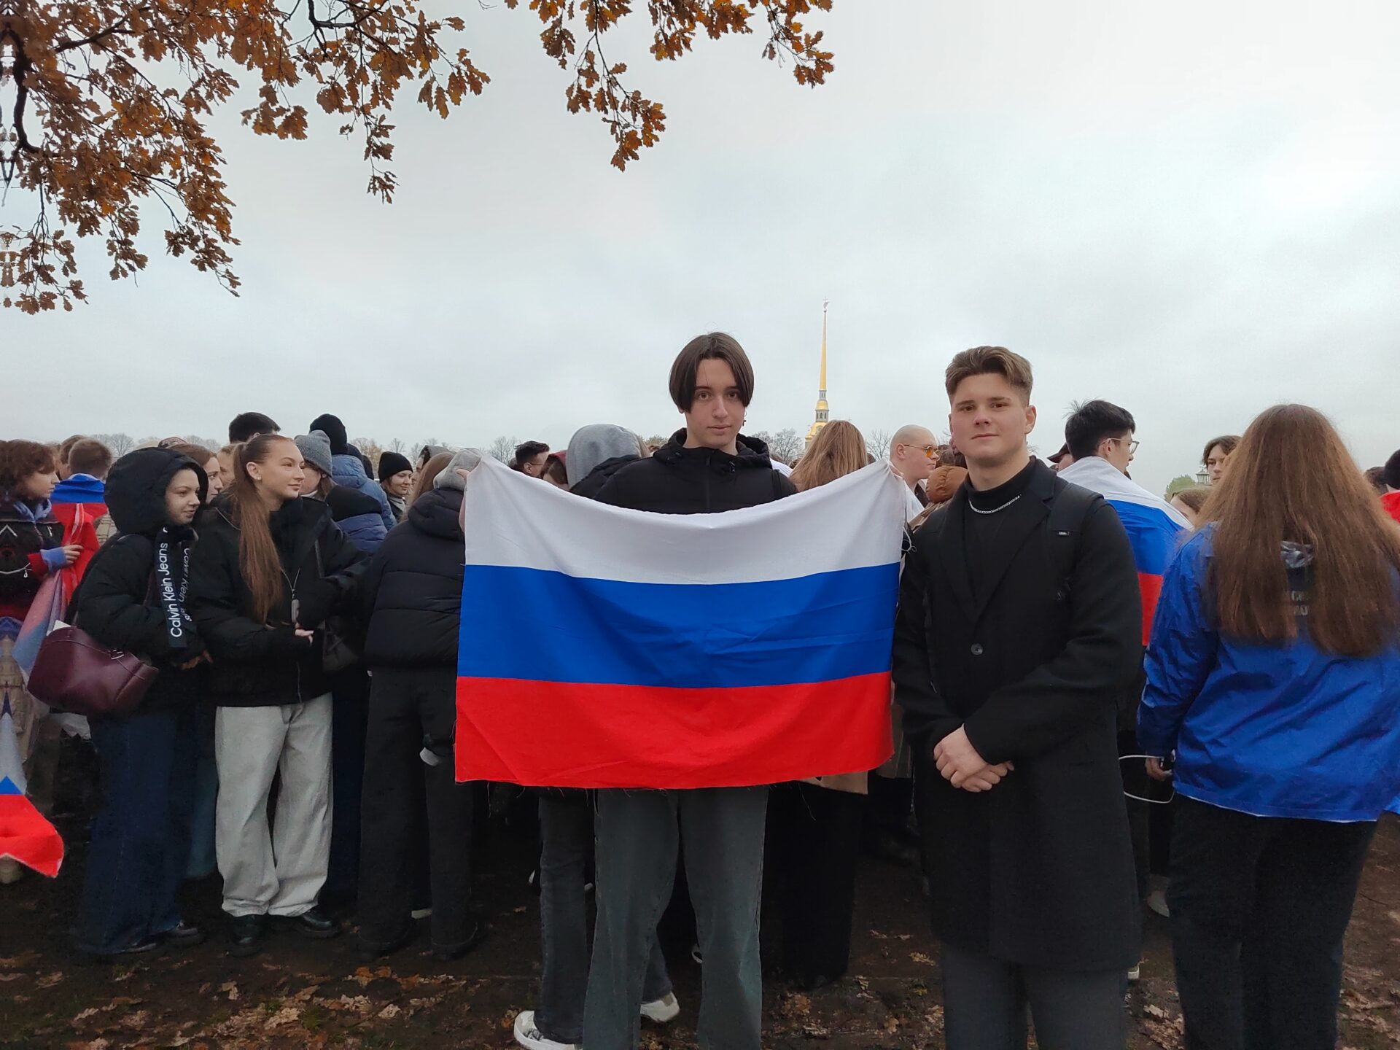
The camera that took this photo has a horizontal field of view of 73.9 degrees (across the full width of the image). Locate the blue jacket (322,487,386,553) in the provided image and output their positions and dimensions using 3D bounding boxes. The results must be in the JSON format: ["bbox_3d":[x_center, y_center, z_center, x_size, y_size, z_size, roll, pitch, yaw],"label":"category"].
[{"bbox_3d":[-1.381,0.117,3.620,0.380,0.660,0.500,3,3,37],"label":"blue jacket"}]

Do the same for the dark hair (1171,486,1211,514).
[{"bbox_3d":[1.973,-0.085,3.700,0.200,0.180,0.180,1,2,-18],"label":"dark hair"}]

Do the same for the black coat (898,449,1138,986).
[{"bbox_3d":[0.657,0.378,1.930,0.510,1.040,0.340,3,2,40],"label":"black coat"}]

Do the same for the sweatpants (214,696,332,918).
[{"bbox_3d":[-1.411,0.857,3.080,0.370,0.860,0.280,0,2,-23],"label":"sweatpants"}]

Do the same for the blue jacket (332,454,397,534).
[{"bbox_3d":[-1.749,0.003,4.500,0.560,0.700,0.380,0,2,-21],"label":"blue jacket"}]

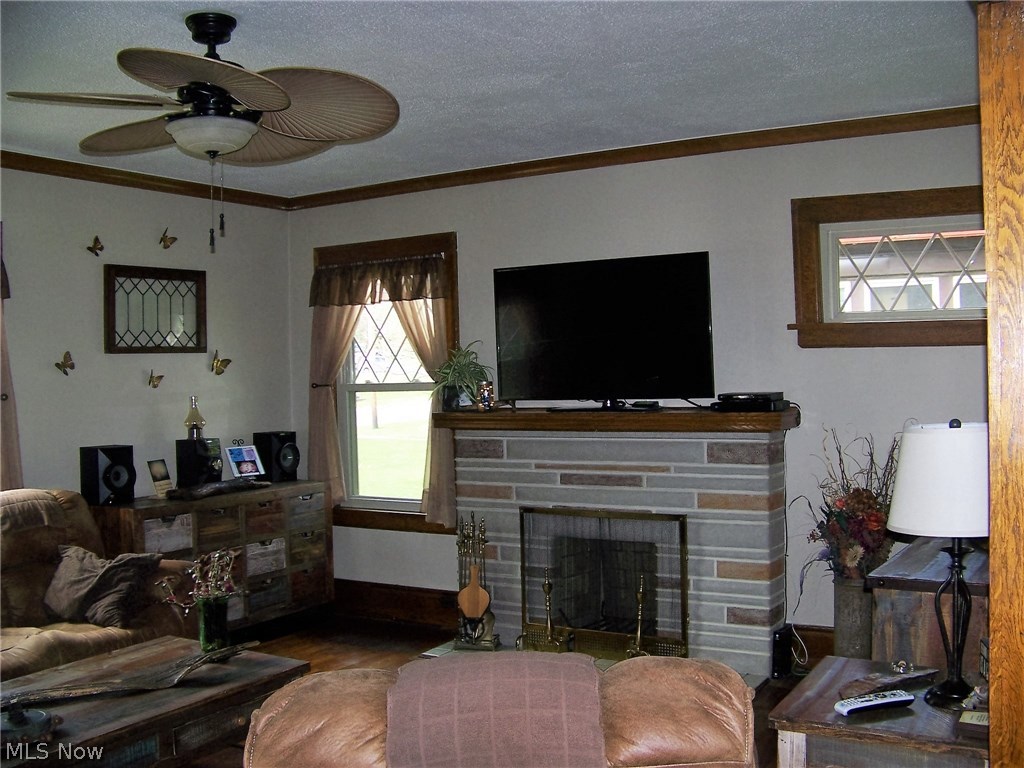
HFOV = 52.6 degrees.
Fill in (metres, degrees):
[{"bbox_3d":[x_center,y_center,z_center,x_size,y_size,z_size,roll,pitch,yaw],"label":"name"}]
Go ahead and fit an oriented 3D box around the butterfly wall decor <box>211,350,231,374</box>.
[{"bbox_3d":[-1.621,-0.120,5.771,0.050,0.130,0.120,-1,2,30],"label":"butterfly wall decor"}]

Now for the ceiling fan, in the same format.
[{"bbox_3d":[-0.849,-0.846,2.924,1.120,0.410,1.120,-2,2,-17],"label":"ceiling fan"}]

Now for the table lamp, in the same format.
[{"bbox_3d":[1.073,0.430,2.500,0.340,0.690,0.340,-1,1,31],"label":"table lamp"}]

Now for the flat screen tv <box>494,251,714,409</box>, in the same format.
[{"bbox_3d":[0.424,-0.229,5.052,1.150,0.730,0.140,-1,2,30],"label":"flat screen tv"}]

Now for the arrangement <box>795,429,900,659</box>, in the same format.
[{"bbox_3d":[1.447,0.780,4.389,0.460,1.180,0.400,-1,2,30],"label":"arrangement"}]

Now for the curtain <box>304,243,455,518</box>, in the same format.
[{"bbox_3d":[-0.746,0.009,5.872,0.970,1.550,0.120,-1,1,31],"label":"curtain"}]

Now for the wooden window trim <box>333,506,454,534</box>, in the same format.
[{"bbox_3d":[-0.711,0.792,5.979,0.980,0.108,0.045,-1,2,30],"label":"wooden window trim"}]

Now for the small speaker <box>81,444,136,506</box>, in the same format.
[{"bbox_3d":[-1.963,0.446,5.019,0.200,0.270,0.190,-1,1,38],"label":"small speaker"}]

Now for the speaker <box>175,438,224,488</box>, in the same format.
[{"bbox_3d":[-1.621,0.415,5.394,0.180,0.250,0.170,-1,2,30],"label":"speaker"}]

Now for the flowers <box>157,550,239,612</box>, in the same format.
[{"bbox_3d":[-1.180,0.742,3.910,0.300,0.230,0.220,-2,2,-17],"label":"flowers"}]

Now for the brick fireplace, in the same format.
[{"bbox_3d":[0.469,0.724,5.038,1.820,1.180,0.360,-1,1,31],"label":"brick fireplace"}]

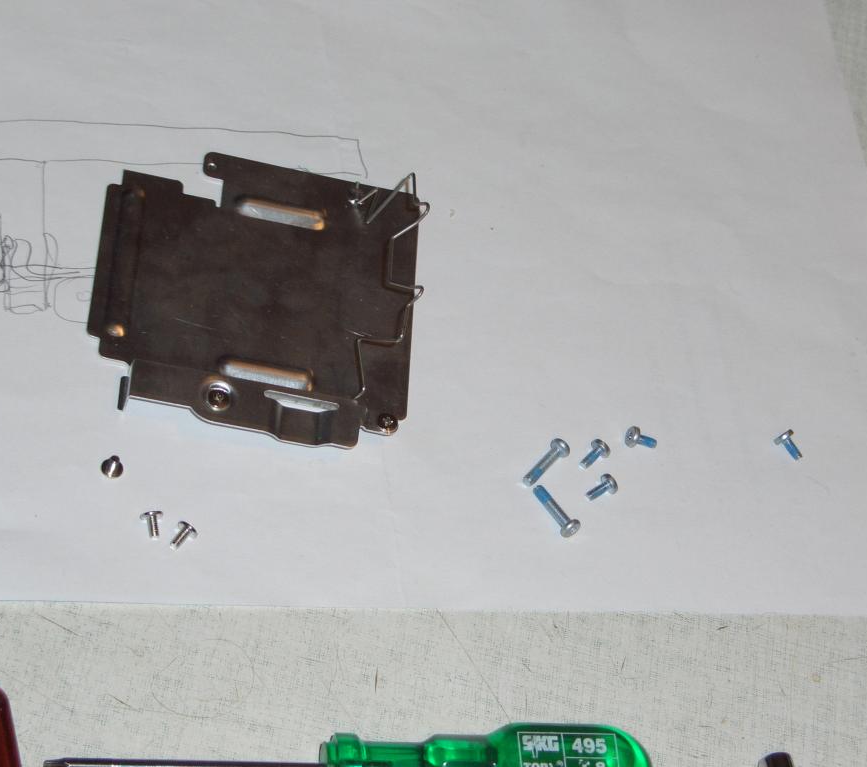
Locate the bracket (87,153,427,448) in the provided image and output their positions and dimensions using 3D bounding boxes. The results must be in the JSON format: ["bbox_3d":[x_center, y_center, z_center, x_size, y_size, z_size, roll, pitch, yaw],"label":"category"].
[{"bbox_3d":[-0.040,-0.021,0.613,0.077,0.009,0.077,10,56,-9],"label":"bracket"}]

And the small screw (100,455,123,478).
[{"bbox_3d":[-0.071,0.018,0.582,0.005,0.004,0.005,7,57,-11],"label":"small screw"}]

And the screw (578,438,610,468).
[{"bbox_3d":[0.037,0.017,0.612,0.005,0.005,0.007,42,72,13],"label":"screw"}]

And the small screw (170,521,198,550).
[{"bbox_3d":[-0.055,0.033,0.577,0.005,0.005,0.006,36,73,9],"label":"small screw"}]

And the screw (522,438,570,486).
[{"bbox_3d":[0.026,0.018,0.608,0.005,0.005,0.014,40,62,11],"label":"screw"}]

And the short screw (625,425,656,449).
[{"bbox_3d":[0.049,0.013,0.617,0.007,0.005,0.005,19,54,-20],"label":"short screw"}]

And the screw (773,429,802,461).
[{"bbox_3d":[0.085,0.015,0.626,0.005,0.005,0.007,-31,85,-29],"label":"screw"}]

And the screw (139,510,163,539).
[{"bbox_3d":[-0.062,0.031,0.577,0.005,0.005,0.006,-5,77,-18],"label":"screw"}]

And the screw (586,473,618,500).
[{"bbox_3d":[0.039,0.024,0.608,0.007,0.005,0.005,-32,70,-14],"label":"screw"}]

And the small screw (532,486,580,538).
[{"bbox_3d":[0.028,0.029,0.602,0.005,0.005,0.014,-27,63,-28],"label":"small screw"}]

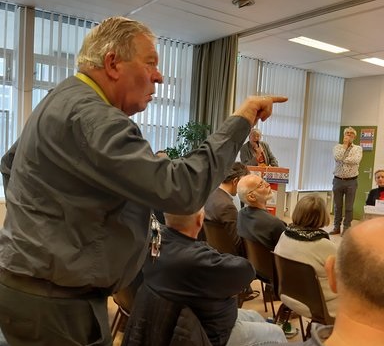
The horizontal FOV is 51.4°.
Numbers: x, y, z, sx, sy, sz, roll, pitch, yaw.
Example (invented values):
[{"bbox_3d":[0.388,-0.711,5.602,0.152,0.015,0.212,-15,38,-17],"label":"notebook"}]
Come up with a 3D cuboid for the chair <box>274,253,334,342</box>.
[{"bbox_3d":[0.793,0.903,2.501,0.520,0.800,0.430,0,5,-34],"label":"chair"}]

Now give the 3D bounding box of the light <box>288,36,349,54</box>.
[{"bbox_3d":[1.914,-1.908,5.926,1.150,0.060,0.250,0,5,-34],"label":"light"}]

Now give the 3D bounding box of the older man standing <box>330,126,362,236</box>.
[{"bbox_3d":[2.696,0.136,6.988,0.510,1.840,0.370,7,6,38],"label":"older man standing"}]

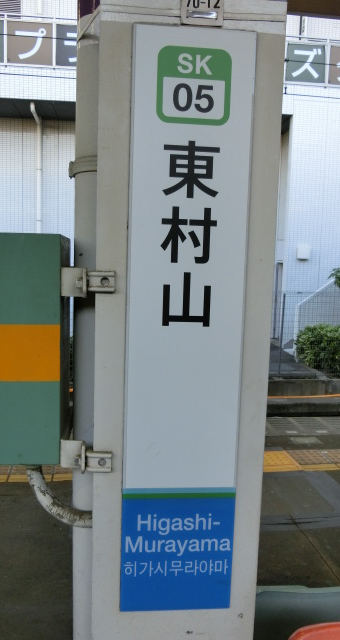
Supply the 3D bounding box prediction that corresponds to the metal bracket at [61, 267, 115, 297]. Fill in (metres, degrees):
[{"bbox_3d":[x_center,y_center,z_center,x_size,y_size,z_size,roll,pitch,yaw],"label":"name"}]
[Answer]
[{"bbox_3d":[-0.137,-0.061,0.897,0.090,0.049,0.038,1,7,-5],"label":"metal bracket"}]

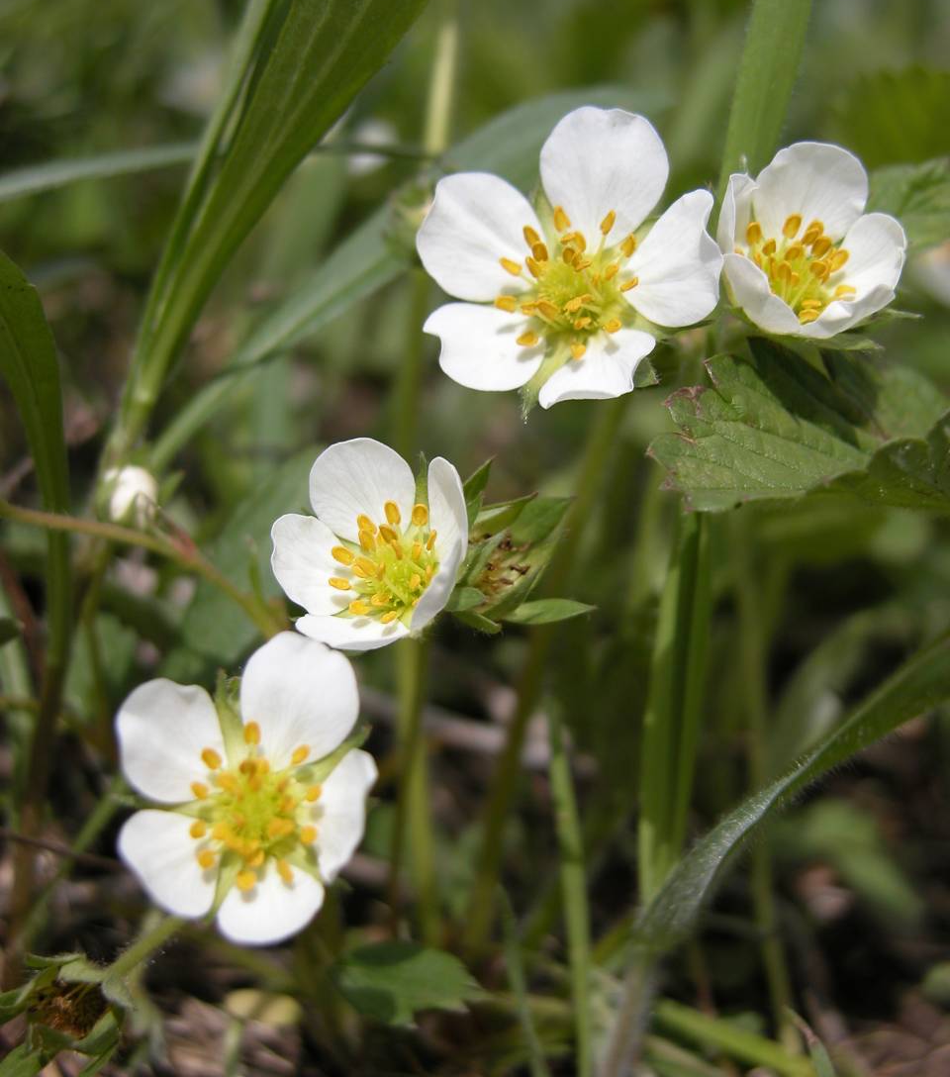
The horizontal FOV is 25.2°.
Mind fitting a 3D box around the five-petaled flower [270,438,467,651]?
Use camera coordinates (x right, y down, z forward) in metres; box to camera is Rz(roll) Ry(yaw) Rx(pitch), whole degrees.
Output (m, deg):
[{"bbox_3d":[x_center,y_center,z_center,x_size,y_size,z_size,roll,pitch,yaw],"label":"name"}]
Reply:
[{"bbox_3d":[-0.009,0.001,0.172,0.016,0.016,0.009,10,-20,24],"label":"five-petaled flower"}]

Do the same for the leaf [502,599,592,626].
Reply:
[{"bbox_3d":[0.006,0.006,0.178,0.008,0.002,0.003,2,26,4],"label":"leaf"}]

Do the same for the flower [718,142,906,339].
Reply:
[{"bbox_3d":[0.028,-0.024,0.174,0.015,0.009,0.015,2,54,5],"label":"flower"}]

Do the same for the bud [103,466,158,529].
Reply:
[{"bbox_3d":[-0.031,-0.004,0.190,0.005,0.005,0.005,0,21,0],"label":"bud"}]

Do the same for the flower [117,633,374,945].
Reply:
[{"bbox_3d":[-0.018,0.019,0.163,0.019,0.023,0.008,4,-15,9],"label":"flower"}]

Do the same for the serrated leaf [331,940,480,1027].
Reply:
[{"bbox_3d":[-0.007,0.043,0.205,0.015,0.003,0.010,0,26,0],"label":"serrated leaf"}]

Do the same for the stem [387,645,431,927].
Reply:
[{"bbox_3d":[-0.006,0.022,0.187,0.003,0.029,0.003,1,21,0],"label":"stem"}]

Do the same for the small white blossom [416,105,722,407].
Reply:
[{"bbox_3d":[0.008,-0.023,0.172,0.025,0.024,0.009,3,-15,7],"label":"small white blossom"}]

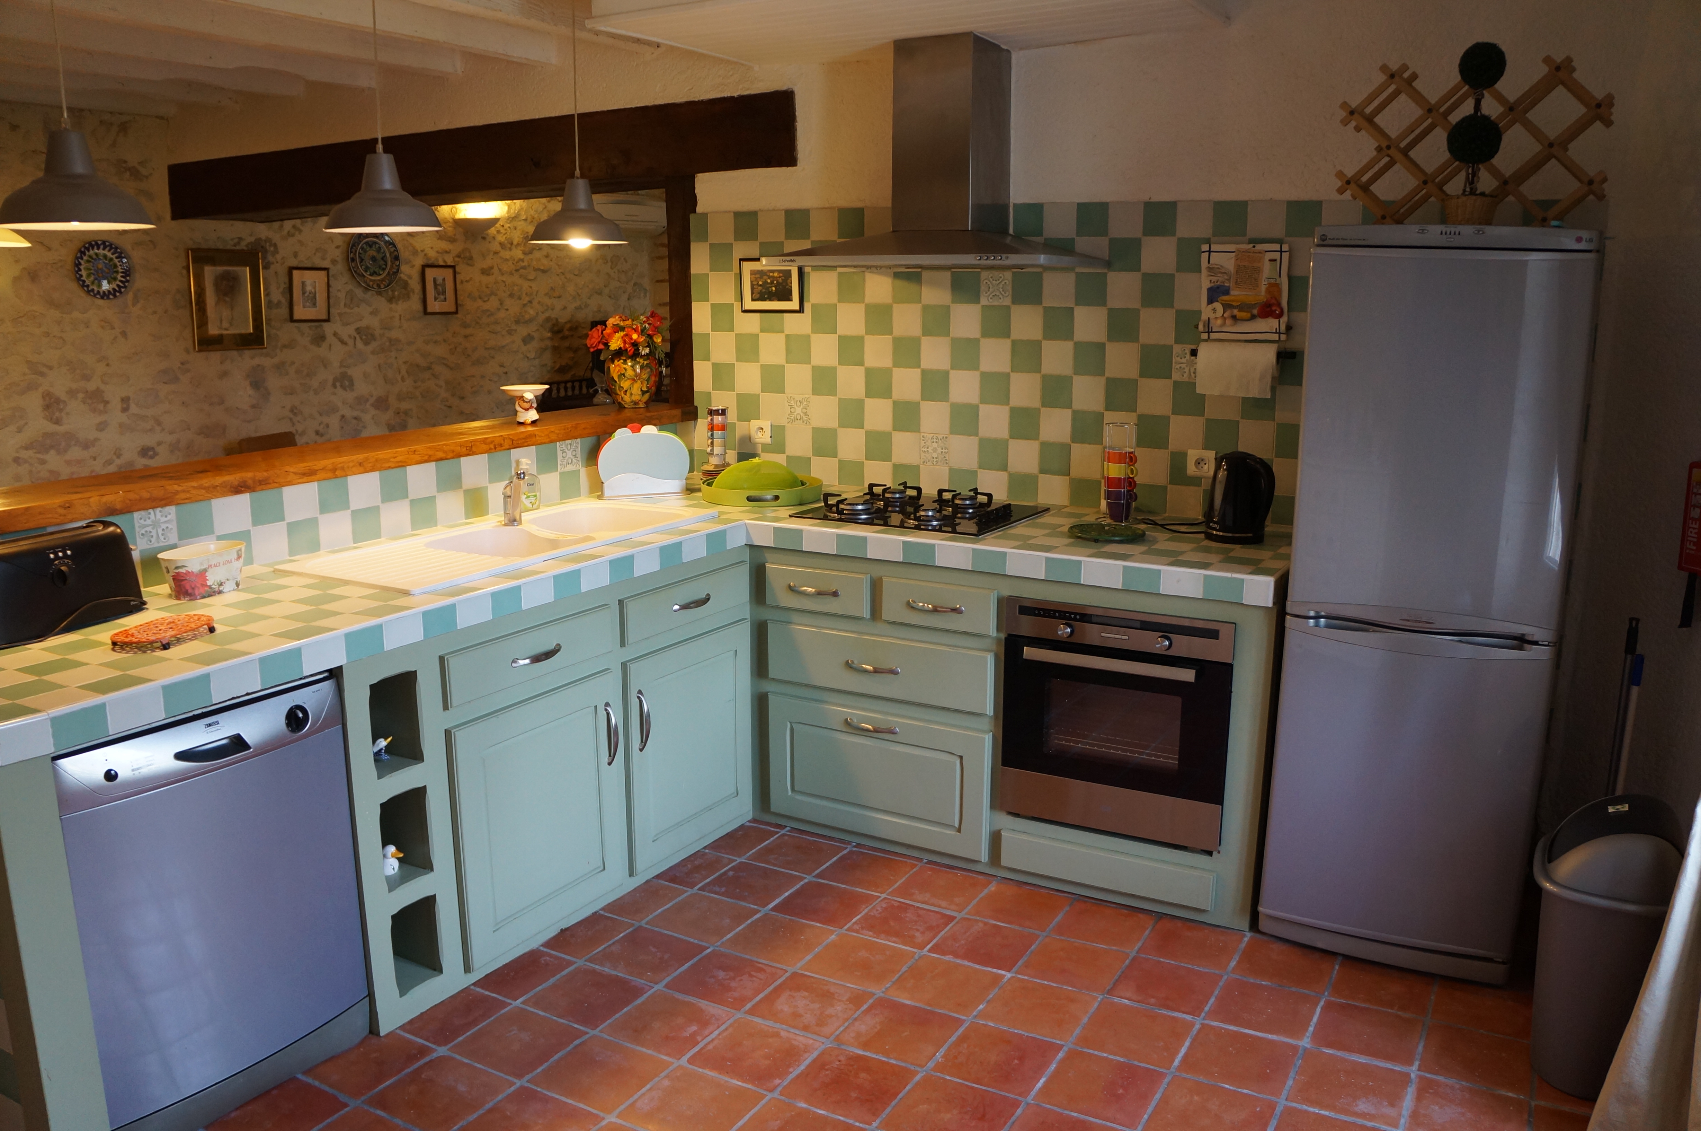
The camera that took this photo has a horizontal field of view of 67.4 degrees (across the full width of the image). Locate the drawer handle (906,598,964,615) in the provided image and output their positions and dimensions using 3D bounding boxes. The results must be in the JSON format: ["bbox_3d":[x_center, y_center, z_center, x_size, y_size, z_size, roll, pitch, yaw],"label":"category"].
[{"bbox_3d":[0.234,0.108,3.434,0.165,0.028,0.035,7,13,29],"label":"drawer handle"}]

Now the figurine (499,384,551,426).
[{"bbox_3d":[-1.014,-0.499,3.973,0.157,0.124,0.150,-1,12,-7],"label":"figurine"}]

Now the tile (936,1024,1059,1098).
[{"bbox_3d":[0.302,1.013,2.608,0.220,0.015,0.220,7,14,29],"label":"tile"}]

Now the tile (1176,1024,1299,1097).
[{"bbox_3d":[0.799,1.024,2.616,0.216,0.015,0.216,7,13,28],"label":"tile"}]

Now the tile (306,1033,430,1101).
[{"bbox_3d":[-0.962,1.009,2.560,0.185,0.015,0.220,7,14,29],"label":"tile"}]

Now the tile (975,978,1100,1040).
[{"bbox_3d":[0.415,0.991,2.833,0.216,0.015,0.216,7,13,28],"label":"tile"}]

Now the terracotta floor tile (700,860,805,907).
[{"bbox_3d":[-0.262,0.859,3.404,0.212,0.017,0.209,6,13,29],"label":"terracotta floor tile"}]

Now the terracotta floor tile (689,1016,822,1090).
[{"bbox_3d":[-0.194,1.005,2.610,0.212,0.017,0.209,6,13,29],"label":"terracotta floor tile"}]

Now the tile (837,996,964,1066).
[{"bbox_3d":[0.108,0.985,2.687,0.208,0.015,0.208,7,14,28],"label":"tile"}]

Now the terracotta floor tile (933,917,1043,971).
[{"bbox_3d":[0.325,0.920,3.077,0.212,0.017,0.209,6,13,29],"label":"terracotta floor tile"}]

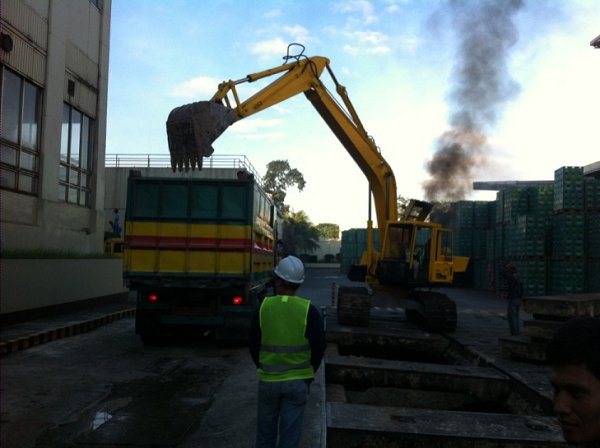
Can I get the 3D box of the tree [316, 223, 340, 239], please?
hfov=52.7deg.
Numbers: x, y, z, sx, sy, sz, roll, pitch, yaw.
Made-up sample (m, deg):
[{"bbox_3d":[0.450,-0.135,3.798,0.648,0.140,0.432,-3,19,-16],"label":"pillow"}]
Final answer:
[{"bbox_3d":[4.508,3.485,99.974,5.200,7.000,5.200,1,-3,0],"label":"tree"}]

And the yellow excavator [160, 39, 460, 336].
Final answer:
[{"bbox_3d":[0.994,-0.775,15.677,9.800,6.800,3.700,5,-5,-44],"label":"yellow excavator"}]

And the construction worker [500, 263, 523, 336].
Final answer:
[{"bbox_3d":[4.828,1.765,13.826,0.380,1.680,0.500,-1,-4,30],"label":"construction worker"}]

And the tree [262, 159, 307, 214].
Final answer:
[{"bbox_3d":[-2.256,-1.122,82.206,6.200,13.600,6.200,1,-3,0],"label":"tree"}]

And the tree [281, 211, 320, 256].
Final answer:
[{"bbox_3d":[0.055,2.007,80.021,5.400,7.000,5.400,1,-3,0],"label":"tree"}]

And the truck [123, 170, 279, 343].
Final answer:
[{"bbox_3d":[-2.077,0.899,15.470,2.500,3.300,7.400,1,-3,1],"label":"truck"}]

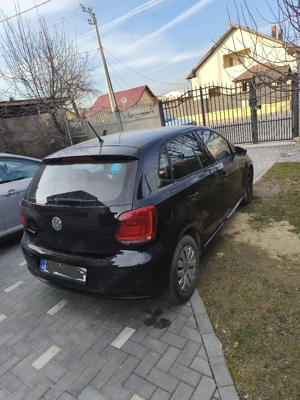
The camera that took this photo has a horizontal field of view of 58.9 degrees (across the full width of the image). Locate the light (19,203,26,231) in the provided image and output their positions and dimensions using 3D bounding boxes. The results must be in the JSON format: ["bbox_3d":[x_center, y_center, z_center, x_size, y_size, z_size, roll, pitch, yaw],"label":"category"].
[{"bbox_3d":[-1.200,0.147,2.557,0.300,0.250,0.210,2,20,32],"label":"light"}]

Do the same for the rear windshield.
[{"bbox_3d":[-0.649,-0.127,2.196,1.270,0.438,0.128,2,-17,32],"label":"rear windshield"}]

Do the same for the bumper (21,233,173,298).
[{"bbox_3d":[-0.615,0.529,2.288,1.630,0.470,0.410,2,20,32],"label":"bumper"}]

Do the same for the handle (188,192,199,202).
[{"bbox_3d":[0.401,-0.031,2.354,0.055,0.050,0.190,2,20,32],"label":"handle"}]

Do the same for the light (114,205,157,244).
[{"bbox_3d":[-0.097,0.186,1.869,0.300,0.250,0.210,2,20,32],"label":"light"}]

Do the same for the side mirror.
[{"bbox_3d":[1.228,-0.654,3.561,0.180,0.135,0.120,2,20,32],"label":"side mirror"}]

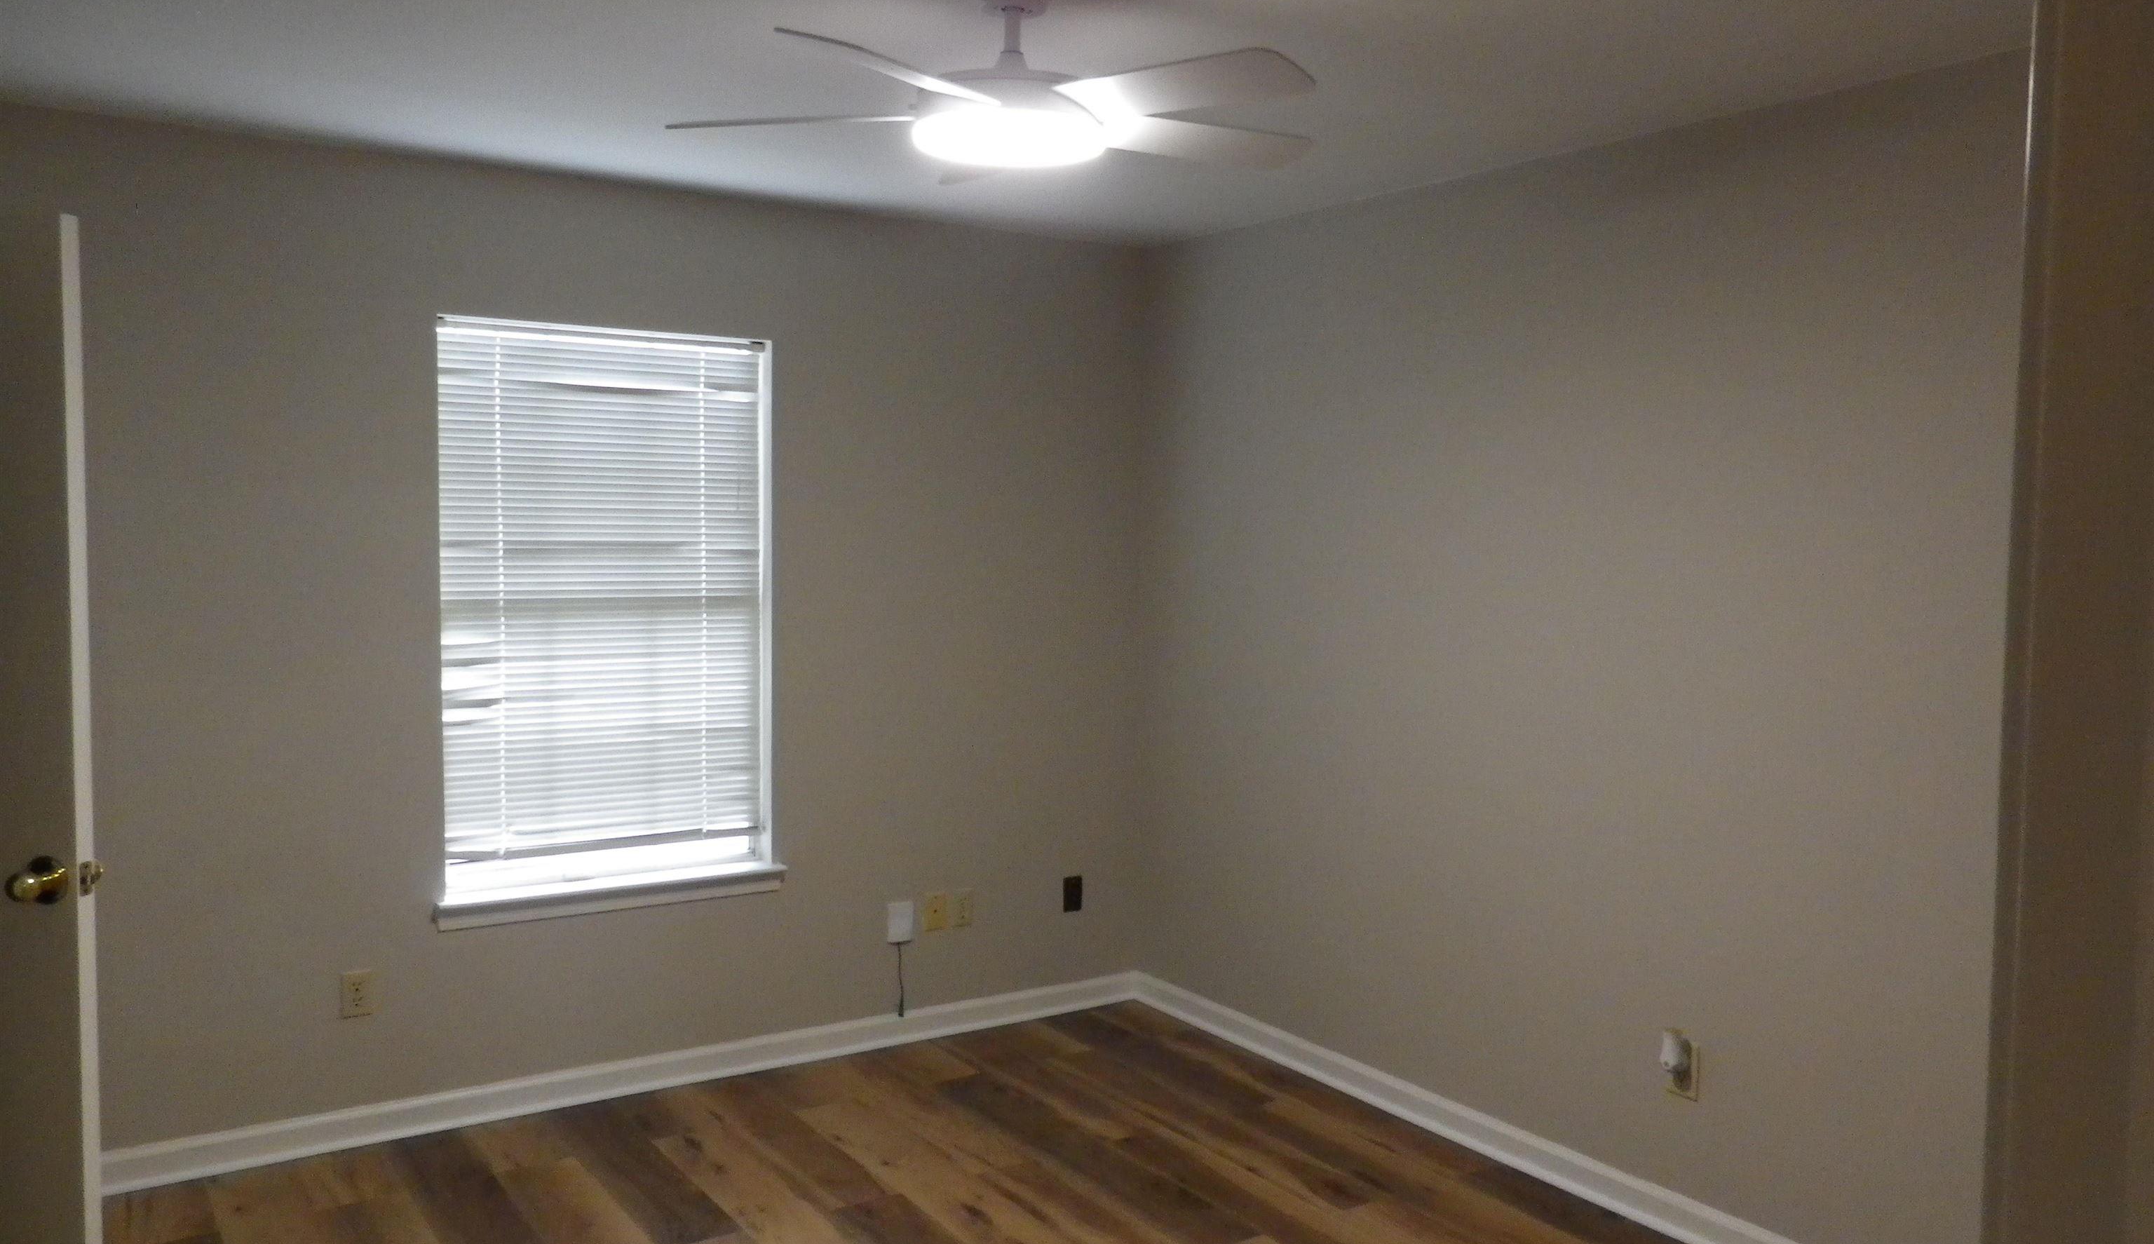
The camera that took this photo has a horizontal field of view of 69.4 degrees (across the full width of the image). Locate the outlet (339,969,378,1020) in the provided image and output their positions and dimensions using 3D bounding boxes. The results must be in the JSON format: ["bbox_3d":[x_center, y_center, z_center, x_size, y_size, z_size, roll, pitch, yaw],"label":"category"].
[{"bbox_3d":[-1.769,0.917,3.829,0.072,0.115,0.012,-1,4,-34],"label":"outlet"}]

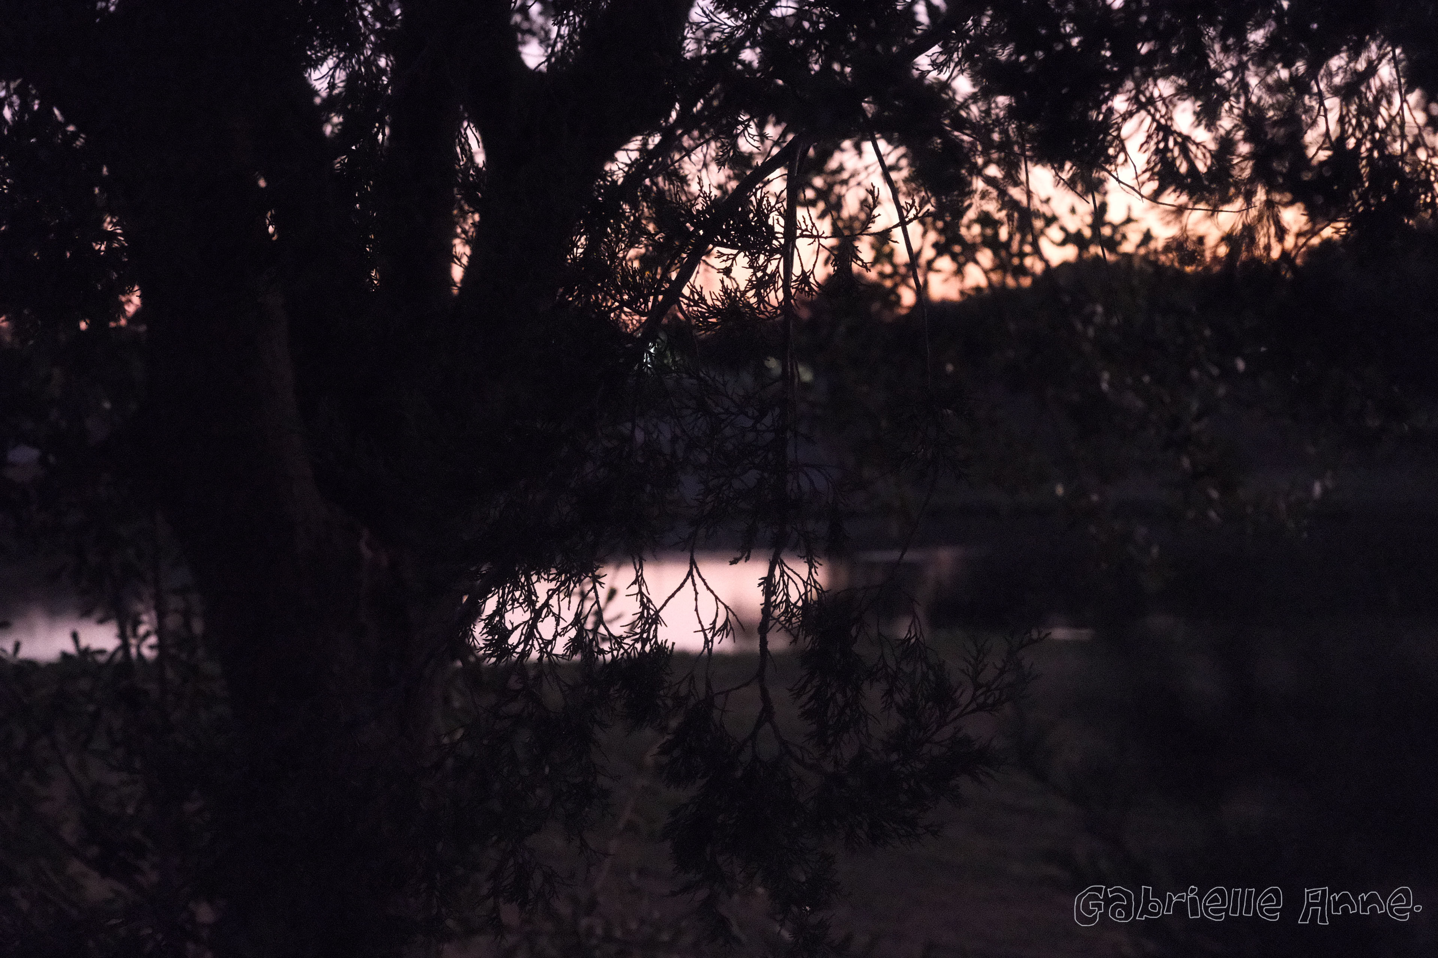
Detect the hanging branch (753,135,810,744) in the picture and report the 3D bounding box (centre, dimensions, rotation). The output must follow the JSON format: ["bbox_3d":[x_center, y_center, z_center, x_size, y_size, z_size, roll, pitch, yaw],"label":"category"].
[{"bbox_3d":[0.063,-0.041,3.100,0.045,0.630,0.045,3,1,0],"label":"hanging branch"}]

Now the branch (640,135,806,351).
[{"bbox_3d":[0.002,-0.247,3.100,0.030,0.275,0.030,38,0,0],"label":"branch"}]

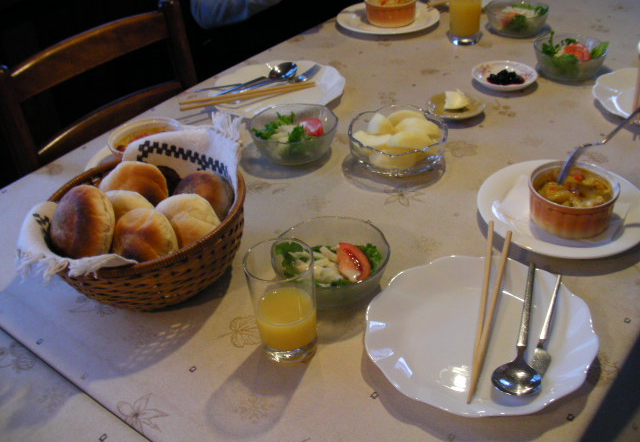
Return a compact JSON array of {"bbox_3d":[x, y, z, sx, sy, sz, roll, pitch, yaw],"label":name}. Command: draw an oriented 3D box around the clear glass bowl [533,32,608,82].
[{"bbox_3d":[0.444,-0.289,1.255,0.126,0.048,0.126,1,35,0],"label":"clear glass bowl"}]

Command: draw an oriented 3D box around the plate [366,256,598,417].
[{"bbox_3d":[0.162,0.115,0.722,0.233,0.022,0.233,-3,36,2],"label":"plate"}]

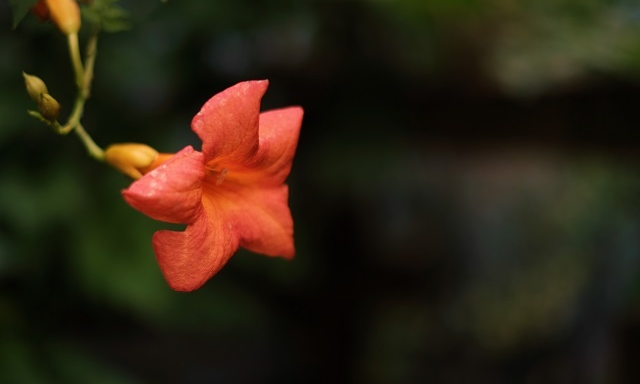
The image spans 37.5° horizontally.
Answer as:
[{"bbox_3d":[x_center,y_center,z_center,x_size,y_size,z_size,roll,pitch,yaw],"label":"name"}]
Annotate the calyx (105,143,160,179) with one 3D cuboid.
[{"bbox_3d":[-0.072,-0.012,0.360,0.022,0.013,0.013,12,7,34],"label":"calyx"}]

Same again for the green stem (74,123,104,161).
[{"bbox_3d":[-0.091,-0.020,0.370,0.005,0.020,0.004,-41,-18,0],"label":"green stem"}]

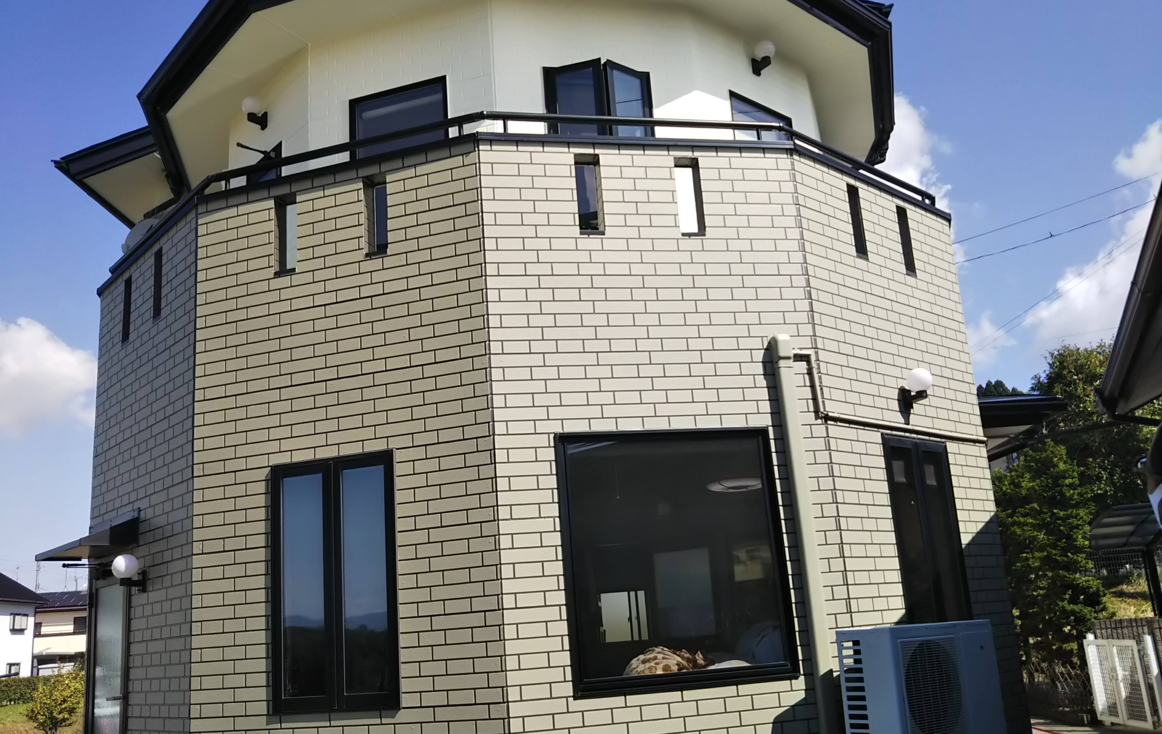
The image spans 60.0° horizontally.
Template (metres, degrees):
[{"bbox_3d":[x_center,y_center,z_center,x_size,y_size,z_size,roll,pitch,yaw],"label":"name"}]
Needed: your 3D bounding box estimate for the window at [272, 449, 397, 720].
[{"bbox_3d":[-1.333,1.172,5.519,0.780,1.365,0.090,-9,-15,17],"label":"window"}]

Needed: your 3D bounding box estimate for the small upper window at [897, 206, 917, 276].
[{"bbox_3d":[2.232,-0.859,7.025,0.142,0.515,0.090,9,-19,-41],"label":"small upper window"}]

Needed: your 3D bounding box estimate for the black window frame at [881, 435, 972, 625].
[{"bbox_3d":[2.171,1.110,6.283,0.786,1.363,0.100,9,-19,-41],"label":"black window frame"}]

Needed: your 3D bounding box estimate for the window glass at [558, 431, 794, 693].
[{"bbox_3d":[0.513,1.015,5.444,1.200,1.321,0.080,-1,-15,-13],"label":"window glass"}]

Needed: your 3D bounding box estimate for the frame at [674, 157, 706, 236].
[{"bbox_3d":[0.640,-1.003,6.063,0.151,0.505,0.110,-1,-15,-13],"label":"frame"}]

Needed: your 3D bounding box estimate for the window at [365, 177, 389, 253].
[{"bbox_3d":[-1.191,-0.881,6.006,0.158,0.505,0.130,-9,-15,17],"label":"window"}]

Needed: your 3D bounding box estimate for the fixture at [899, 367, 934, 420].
[{"bbox_3d":[2.153,0.138,6.437,0.160,0.250,0.215,8,-19,-41],"label":"fixture"}]

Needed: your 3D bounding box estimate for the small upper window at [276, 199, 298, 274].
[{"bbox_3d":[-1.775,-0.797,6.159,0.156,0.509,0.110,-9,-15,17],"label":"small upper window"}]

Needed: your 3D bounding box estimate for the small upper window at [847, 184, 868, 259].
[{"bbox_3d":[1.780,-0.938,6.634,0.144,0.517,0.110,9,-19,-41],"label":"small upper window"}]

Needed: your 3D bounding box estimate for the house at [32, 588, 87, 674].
[{"bbox_3d":[-33.071,17.975,64.569,9.000,7.200,8.000,-2,-14,-9],"label":"house"}]

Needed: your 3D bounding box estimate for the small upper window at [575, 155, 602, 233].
[{"bbox_3d":[0.043,-0.997,5.955,0.145,0.480,0.090,-1,-14,-13],"label":"small upper window"}]

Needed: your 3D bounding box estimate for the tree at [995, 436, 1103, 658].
[{"bbox_3d":[6.430,2.660,13.800,1.650,3.150,1.650,-11,-16,25],"label":"tree"}]

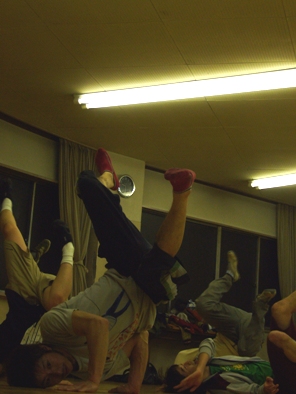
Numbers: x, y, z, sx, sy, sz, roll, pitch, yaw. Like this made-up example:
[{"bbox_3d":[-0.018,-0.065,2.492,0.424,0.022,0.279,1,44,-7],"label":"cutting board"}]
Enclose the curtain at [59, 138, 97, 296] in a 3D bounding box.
[{"bbox_3d":[-0.830,0.360,10.120,0.570,1.950,0.180,15,-16,-42],"label":"curtain"}]

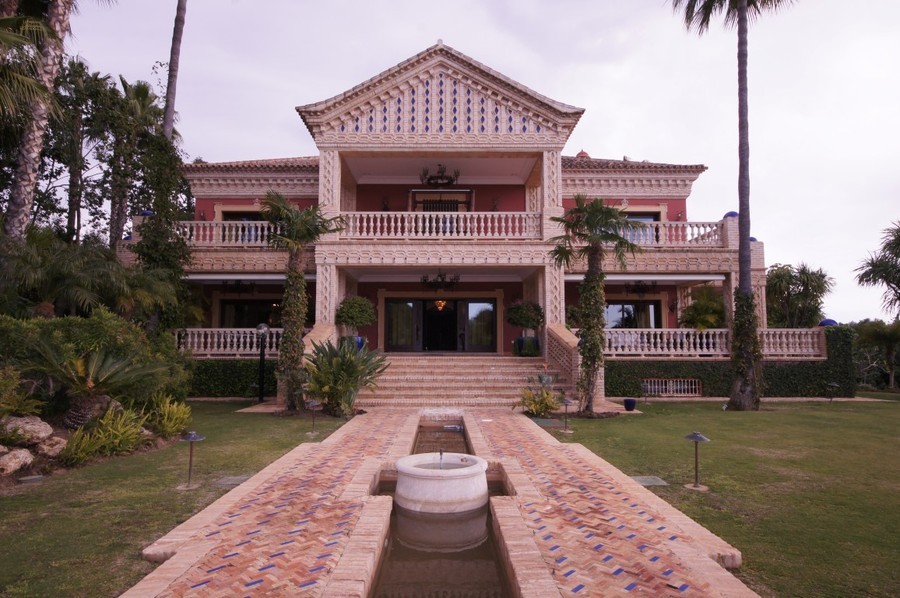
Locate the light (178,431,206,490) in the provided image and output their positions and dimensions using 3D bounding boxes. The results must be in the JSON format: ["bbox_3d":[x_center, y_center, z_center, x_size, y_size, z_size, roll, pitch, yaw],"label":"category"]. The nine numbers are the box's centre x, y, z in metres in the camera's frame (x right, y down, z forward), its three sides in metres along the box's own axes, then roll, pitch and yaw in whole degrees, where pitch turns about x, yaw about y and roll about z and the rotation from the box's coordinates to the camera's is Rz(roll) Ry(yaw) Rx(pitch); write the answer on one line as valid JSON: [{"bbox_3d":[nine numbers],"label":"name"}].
[{"bbox_3d":[-2.880,1.802,5.307,0.302,0.625,0.302,0,-6,0],"label":"light"}]

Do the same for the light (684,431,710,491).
[{"bbox_3d":[2.921,1.900,5.600,0.300,0.670,0.300,0,-5,0],"label":"light"}]

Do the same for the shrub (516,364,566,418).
[{"bbox_3d":[2.346,2.398,12.300,1.200,1.300,1.150,0,-5,0],"label":"shrub"}]

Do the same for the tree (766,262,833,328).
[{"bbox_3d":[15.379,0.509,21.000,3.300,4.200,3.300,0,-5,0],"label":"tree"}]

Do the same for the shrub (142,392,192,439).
[{"bbox_3d":[-5.477,2.249,9.200,0.950,0.880,0.900,0,-5,0],"label":"shrub"}]

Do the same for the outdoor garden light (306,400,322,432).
[{"bbox_3d":[-2.507,2.168,8.778,0.296,0.626,0.296,0,-6,0],"label":"outdoor garden light"}]

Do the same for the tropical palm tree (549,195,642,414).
[{"bbox_3d":[3.478,0.065,11.350,2.247,5.271,2.247,0,-6,0],"label":"tropical palm tree"}]

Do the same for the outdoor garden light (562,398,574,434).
[{"bbox_3d":[2.345,2.355,9.550,0.270,0.670,0.270,0,-5,0],"label":"outdoor garden light"}]

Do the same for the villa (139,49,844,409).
[{"bbox_3d":[0.900,-2.800,18.200,24.000,11.600,5.500,0,-5,0],"label":"villa"}]

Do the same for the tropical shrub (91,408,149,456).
[{"bbox_3d":[-4.834,1.951,6.940,0.848,0.686,0.763,0,-6,0],"label":"tropical shrub"}]

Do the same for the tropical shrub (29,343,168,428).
[{"bbox_3d":[-5.557,1.354,7.502,2.213,1.327,2.103,0,-6,0],"label":"tropical shrub"}]

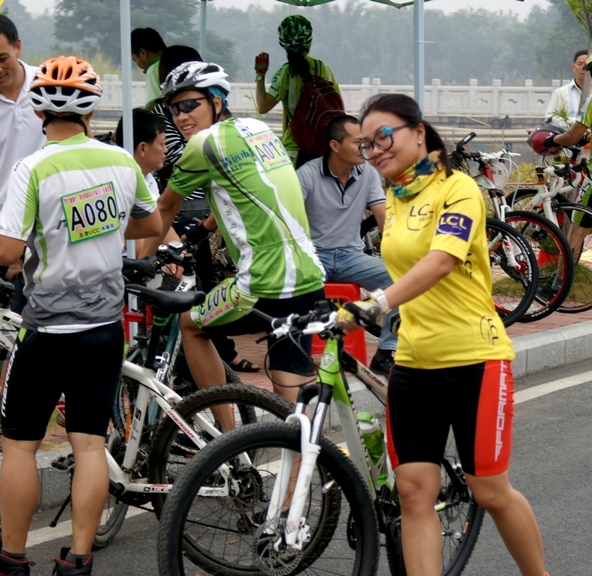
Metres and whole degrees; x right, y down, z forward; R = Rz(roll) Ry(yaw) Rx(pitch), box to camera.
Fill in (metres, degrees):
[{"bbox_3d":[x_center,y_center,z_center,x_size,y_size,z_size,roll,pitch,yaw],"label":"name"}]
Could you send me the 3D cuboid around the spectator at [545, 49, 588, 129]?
[{"bbox_3d":[2.281,-1.089,20.200,0.520,1.650,0.330,-1,5,-9],"label":"spectator"}]

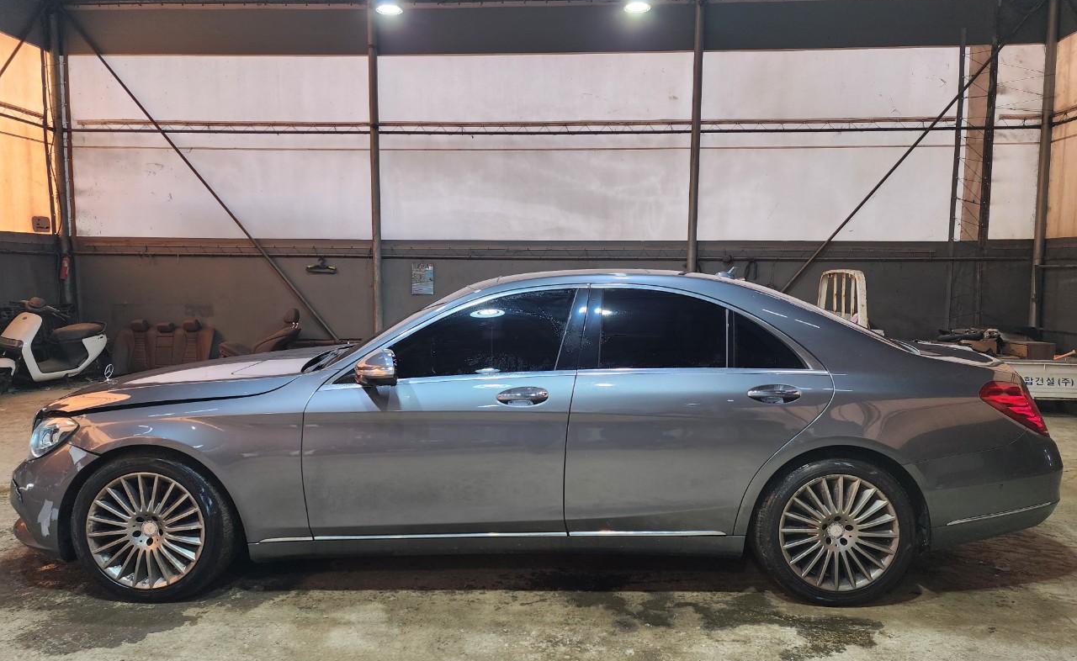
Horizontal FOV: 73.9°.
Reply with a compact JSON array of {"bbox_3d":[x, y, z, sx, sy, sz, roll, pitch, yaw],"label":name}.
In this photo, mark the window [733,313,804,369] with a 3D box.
[{"bbox_3d":[1.022,0.045,3.190,0.305,0.265,0.040,0,-18,-7],"label":"window"}]

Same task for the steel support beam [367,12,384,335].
[{"bbox_3d":[-2.168,-1.795,9.518,0.118,4.909,0.118,0,5,3],"label":"steel support beam"}]

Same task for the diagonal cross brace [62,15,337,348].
[{"bbox_3d":[-4.234,-1.786,9.403,0.060,6.147,0.060,-39,2,5],"label":"diagonal cross brace"}]

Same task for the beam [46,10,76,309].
[{"bbox_3d":[-6.342,-1.809,9.582,0.130,4.853,0.130,1,5,3],"label":"beam"}]

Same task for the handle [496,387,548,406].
[{"bbox_3d":[-0.067,0.282,3.060,0.235,0.085,0.055,0,5,1],"label":"handle"}]

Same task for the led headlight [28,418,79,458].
[{"bbox_3d":[-2.221,0.522,3.386,0.380,0.210,0.370,0,5,1],"label":"led headlight"}]

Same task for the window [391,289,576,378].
[{"bbox_3d":[-0.255,-0.001,3.177,0.870,0.400,0.050,0,-18,0],"label":"window"}]

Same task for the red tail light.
[{"bbox_3d":[2.163,0.348,3.322,0.380,0.265,0.340,1,5,8],"label":"red tail light"}]

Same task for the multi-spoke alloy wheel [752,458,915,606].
[{"bbox_3d":[1.311,0.871,3.226,0.695,0.690,0.245,0,5,1],"label":"multi-spoke alloy wheel"}]

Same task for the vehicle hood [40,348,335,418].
[{"bbox_3d":[-1.758,0.213,4.021,1.380,0.290,1.600,0,5,1],"label":"vehicle hood"}]

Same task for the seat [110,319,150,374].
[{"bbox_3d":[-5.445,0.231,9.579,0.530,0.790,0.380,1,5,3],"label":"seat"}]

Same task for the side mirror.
[{"bbox_3d":[-0.691,0.156,3.051,0.160,0.170,0.240,0,5,1],"label":"side mirror"}]

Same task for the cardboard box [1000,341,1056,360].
[{"bbox_3d":[5.376,0.211,7.835,0.295,0.179,0.380,0,5,0],"label":"cardboard box"}]

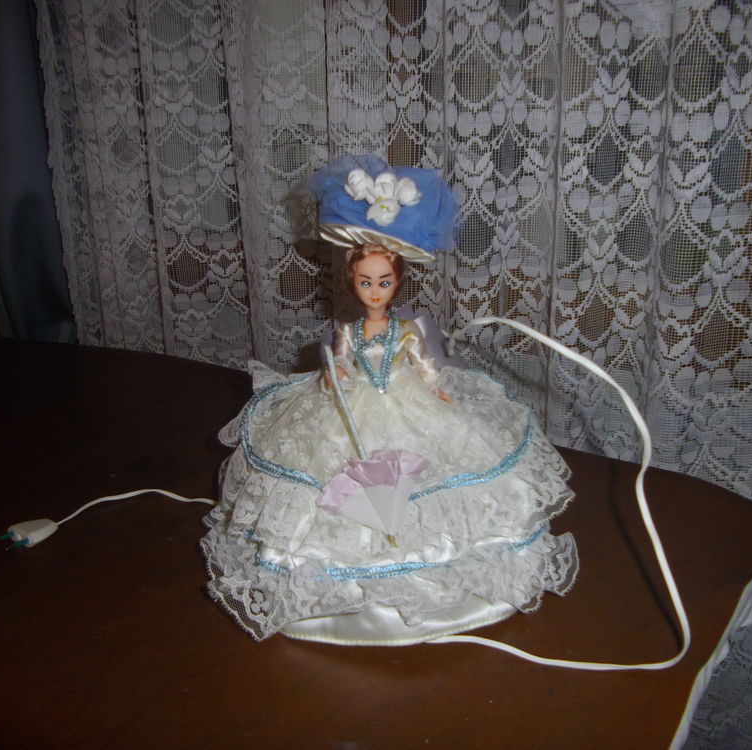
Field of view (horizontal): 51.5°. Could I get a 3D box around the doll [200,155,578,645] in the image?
[{"bbox_3d":[0.008,-0.009,0.507,0.252,0.265,0.245,-1,15,3],"label":"doll"}]

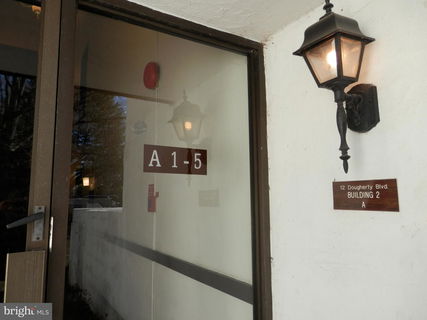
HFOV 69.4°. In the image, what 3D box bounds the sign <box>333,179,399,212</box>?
[{"bbox_3d":[0.698,0.168,1.447,0.012,0.138,0.322,3,-8,-31],"label":"sign"}]

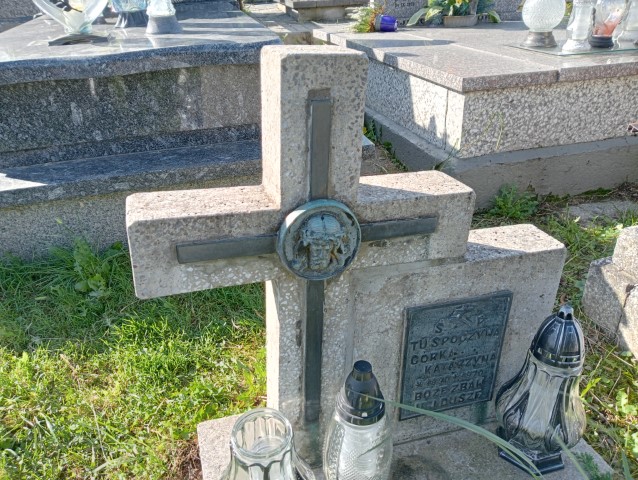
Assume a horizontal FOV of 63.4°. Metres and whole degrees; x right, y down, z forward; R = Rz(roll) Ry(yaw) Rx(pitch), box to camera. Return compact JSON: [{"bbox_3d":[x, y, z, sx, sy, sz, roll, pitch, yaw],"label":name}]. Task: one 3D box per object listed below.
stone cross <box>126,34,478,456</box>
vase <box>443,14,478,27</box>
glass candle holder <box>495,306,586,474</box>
[{"bbox_3d":[-0.021,0.062,0.873,0.539,0.719,0.140,-6,25,-17],"label":"stone cross"},{"bbox_3d":[0.863,-1.335,3.150,0.205,0.075,0.180,-13,30,-22],"label":"vase"},{"bbox_3d":[0.420,0.261,0.942,0.150,0.320,0.148,-7,26,-16],"label":"glass candle holder"}]

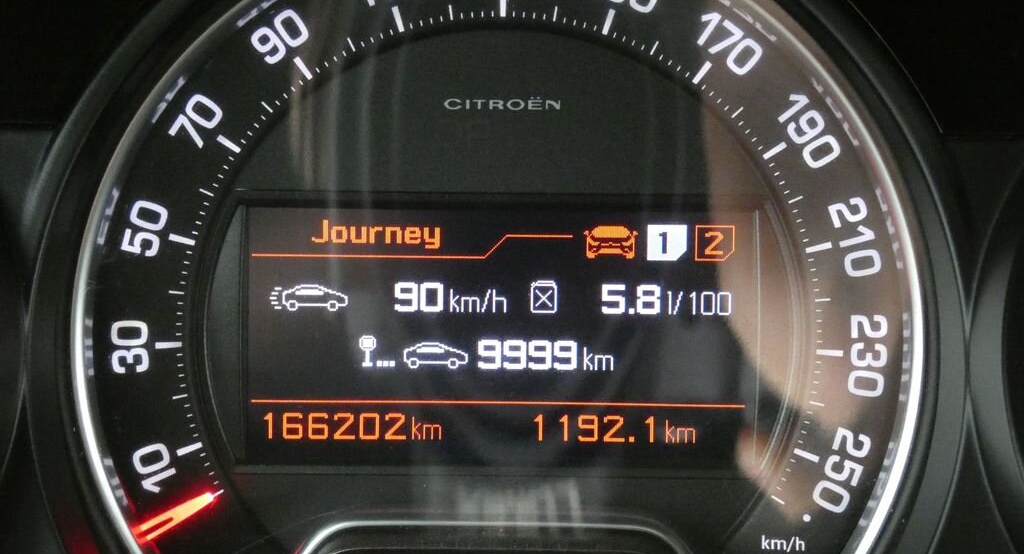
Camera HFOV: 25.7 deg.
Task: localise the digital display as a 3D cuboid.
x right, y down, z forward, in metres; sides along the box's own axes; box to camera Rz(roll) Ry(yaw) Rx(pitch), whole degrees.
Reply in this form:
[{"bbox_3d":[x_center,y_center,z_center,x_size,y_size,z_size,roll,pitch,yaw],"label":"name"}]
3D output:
[{"bbox_3d":[-0.001,0.009,0.360,0.081,0.042,0.010,1,2,0],"label":"digital display"}]

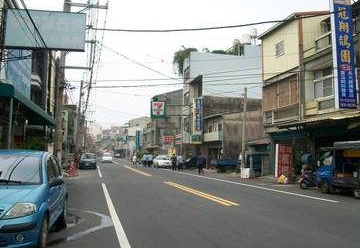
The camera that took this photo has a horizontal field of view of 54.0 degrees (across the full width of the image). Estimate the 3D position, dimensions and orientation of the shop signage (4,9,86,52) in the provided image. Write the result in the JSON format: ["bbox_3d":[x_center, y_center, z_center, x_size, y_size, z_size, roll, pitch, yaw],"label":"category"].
[{"bbox_3d":[-5.427,-3.781,14.300,3.200,1.520,0.300,1,-5,-10],"label":"shop signage"}]

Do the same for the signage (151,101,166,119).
[{"bbox_3d":[-2.405,-1.546,40.500,1.600,1.850,0.350,1,-5,-14],"label":"signage"}]

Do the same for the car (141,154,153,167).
[{"bbox_3d":[-4.527,4.978,47.316,1.700,1.500,4.300,1,-5,-14],"label":"car"}]

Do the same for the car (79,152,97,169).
[{"bbox_3d":[-9.671,4.025,37.163,1.750,1.600,4.400,1,-5,-14],"label":"car"}]

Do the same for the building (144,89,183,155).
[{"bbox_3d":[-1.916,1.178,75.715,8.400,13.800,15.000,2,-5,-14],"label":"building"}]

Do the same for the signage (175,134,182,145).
[{"bbox_3d":[-0.092,2.144,46.500,0.300,1.500,2.400,3,-6,-26],"label":"signage"}]

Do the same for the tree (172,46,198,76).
[{"bbox_3d":[0.731,-8.374,47.000,2.800,3.700,2.900,2,-5,-14],"label":"tree"}]

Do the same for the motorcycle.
[{"bbox_3d":[5.975,2.359,15.962,1.750,1.120,0.700,2,-5,-16],"label":"motorcycle"}]

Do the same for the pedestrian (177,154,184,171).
[{"bbox_3d":[0.029,3.721,34.000,0.520,1.680,0.360,-2,-6,30],"label":"pedestrian"}]

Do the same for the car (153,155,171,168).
[{"bbox_3d":[-2.197,4.454,42.000,1.720,1.430,4.450,2,-5,-14],"label":"car"}]

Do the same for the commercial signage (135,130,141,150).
[{"bbox_3d":[-9.389,3.620,80.000,0.980,4.300,0.250,2,-5,-14],"label":"commercial signage"}]

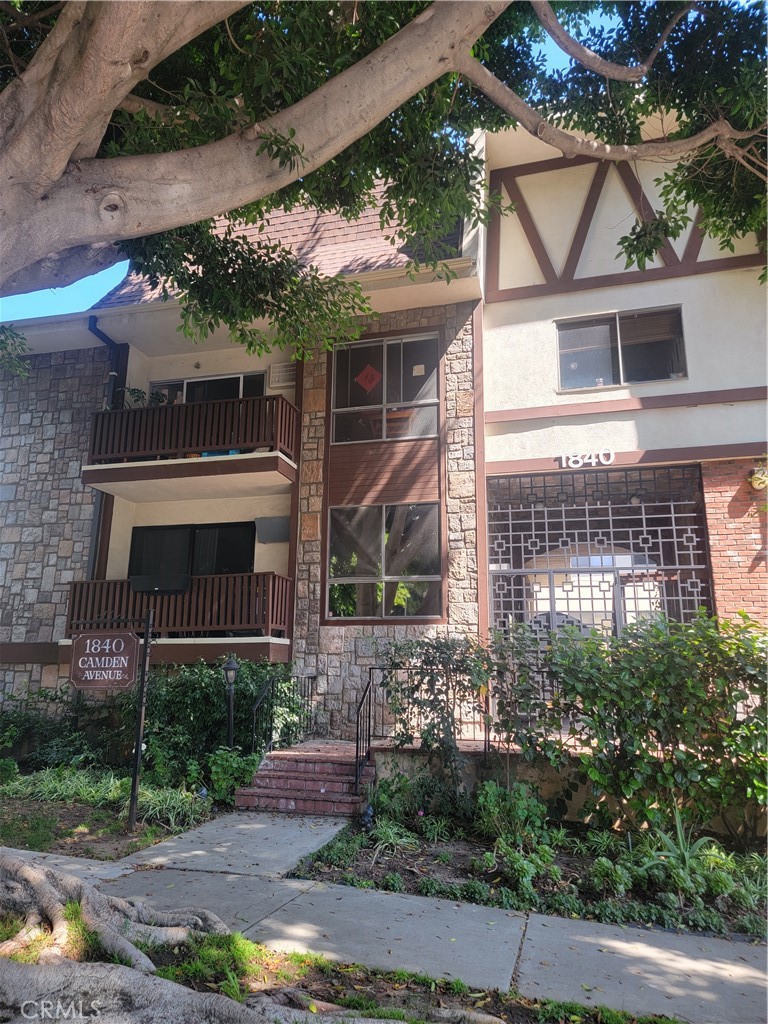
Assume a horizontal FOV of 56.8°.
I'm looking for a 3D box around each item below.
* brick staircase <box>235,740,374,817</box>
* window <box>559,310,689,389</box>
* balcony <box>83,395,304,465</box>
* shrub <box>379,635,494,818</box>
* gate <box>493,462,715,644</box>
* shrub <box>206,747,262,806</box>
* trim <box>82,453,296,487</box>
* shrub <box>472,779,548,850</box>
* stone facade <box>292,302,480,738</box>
[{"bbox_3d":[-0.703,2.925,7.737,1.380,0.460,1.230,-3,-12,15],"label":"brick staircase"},{"bbox_3d":[3.266,-2.259,9.844,1.690,1.060,0.100,-3,-12,15],"label":"window"},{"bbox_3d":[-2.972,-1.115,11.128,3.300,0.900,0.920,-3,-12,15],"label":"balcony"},{"bbox_3d":[0.542,2.187,7.421,1.149,1.789,0.750,-3,-12,15],"label":"shrub"},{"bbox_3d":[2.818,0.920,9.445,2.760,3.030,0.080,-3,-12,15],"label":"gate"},{"bbox_3d":[-1.612,2.841,7.648,0.533,0.557,0.520,-3,-12,15],"label":"shrub"},{"bbox_3d":[-3.020,-0.569,10.887,3.320,0.290,0.700,-3,-12,15],"label":"trim"},{"bbox_3d":[1.115,2.640,6.285,0.667,0.500,0.600,-3,-12,15],"label":"shrub"},{"bbox_3d":[0.040,0.068,10.377,2.700,6.250,0.300,-3,-12,15],"label":"stone facade"}]

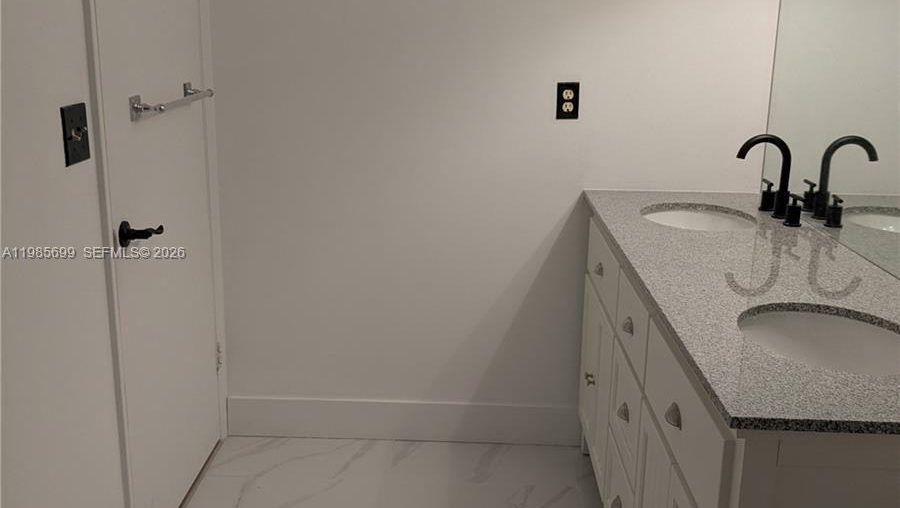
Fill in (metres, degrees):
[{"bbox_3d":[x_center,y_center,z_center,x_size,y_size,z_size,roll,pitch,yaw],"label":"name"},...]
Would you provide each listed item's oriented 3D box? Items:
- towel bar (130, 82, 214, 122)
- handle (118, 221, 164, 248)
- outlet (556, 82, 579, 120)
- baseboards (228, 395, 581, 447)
[{"bbox_3d":[-0.746,-0.420,2.573,0.080,0.060,0.510,1,14,1],"label":"towel bar"},{"bbox_3d":[-0.767,-0.057,2.344,0.065,0.065,0.144,1,14,1],"label":"handle"},{"bbox_3d":[0.380,-0.489,3.001,0.069,0.115,0.009,1,14,1],"label":"outlet"},{"bbox_3d":[-0.162,0.595,3.288,1.245,0.147,0.016,1,14,1],"label":"baseboards"}]

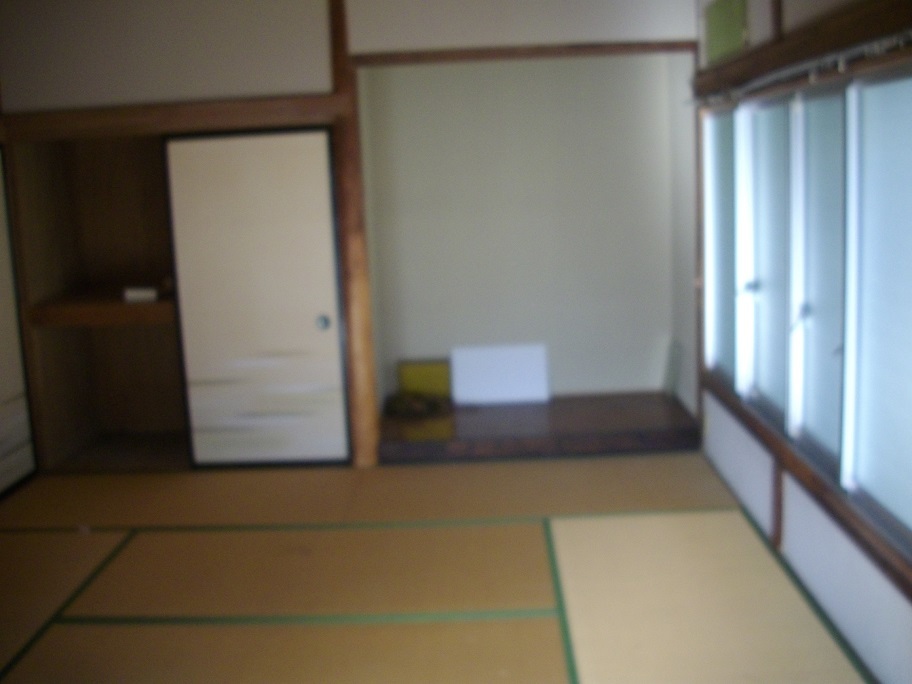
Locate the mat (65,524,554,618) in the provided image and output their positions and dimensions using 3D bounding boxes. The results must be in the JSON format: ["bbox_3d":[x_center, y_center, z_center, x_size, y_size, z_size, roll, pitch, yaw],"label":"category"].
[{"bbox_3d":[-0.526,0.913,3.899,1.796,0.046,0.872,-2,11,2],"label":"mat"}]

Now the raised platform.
[{"bbox_3d":[0.447,0.476,5.508,1.668,0.135,0.837,-2,11,2],"label":"raised platform"}]

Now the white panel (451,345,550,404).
[{"bbox_3d":[0.259,0.189,5.810,0.566,0.337,0.030,-2,0,2],"label":"white panel"}]

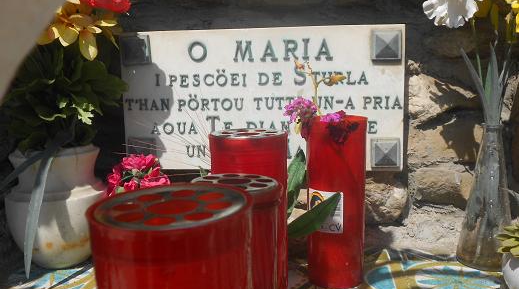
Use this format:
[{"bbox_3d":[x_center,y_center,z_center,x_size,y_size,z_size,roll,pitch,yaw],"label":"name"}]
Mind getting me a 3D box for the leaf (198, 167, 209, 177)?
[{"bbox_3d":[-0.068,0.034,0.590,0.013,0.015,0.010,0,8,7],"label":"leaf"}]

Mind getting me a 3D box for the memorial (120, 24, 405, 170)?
[{"bbox_3d":[0.000,-0.062,0.686,0.400,0.200,0.030,0,8,7],"label":"memorial"}]

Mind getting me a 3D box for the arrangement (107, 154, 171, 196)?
[{"bbox_3d":[-0.150,0.045,0.595,0.080,0.070,0.075,0,8,7],"label":"arrangement"}]

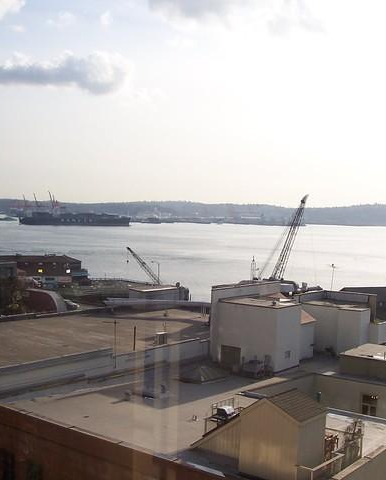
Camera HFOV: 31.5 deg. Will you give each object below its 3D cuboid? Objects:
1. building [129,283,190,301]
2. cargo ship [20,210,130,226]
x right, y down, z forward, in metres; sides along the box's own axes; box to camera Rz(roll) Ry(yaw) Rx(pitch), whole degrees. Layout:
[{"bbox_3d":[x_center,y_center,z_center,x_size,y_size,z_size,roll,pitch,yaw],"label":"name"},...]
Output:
[{"bbox_3d":[-15.040,24.420,286.250,11.000,7.000,26.000,3,3,35],"label":"building"},{"bbox_3d":[-293.510,-53.930,1719.590,280.000,40.000,38.000,1,2,-20],"label":"cargo ship"}]

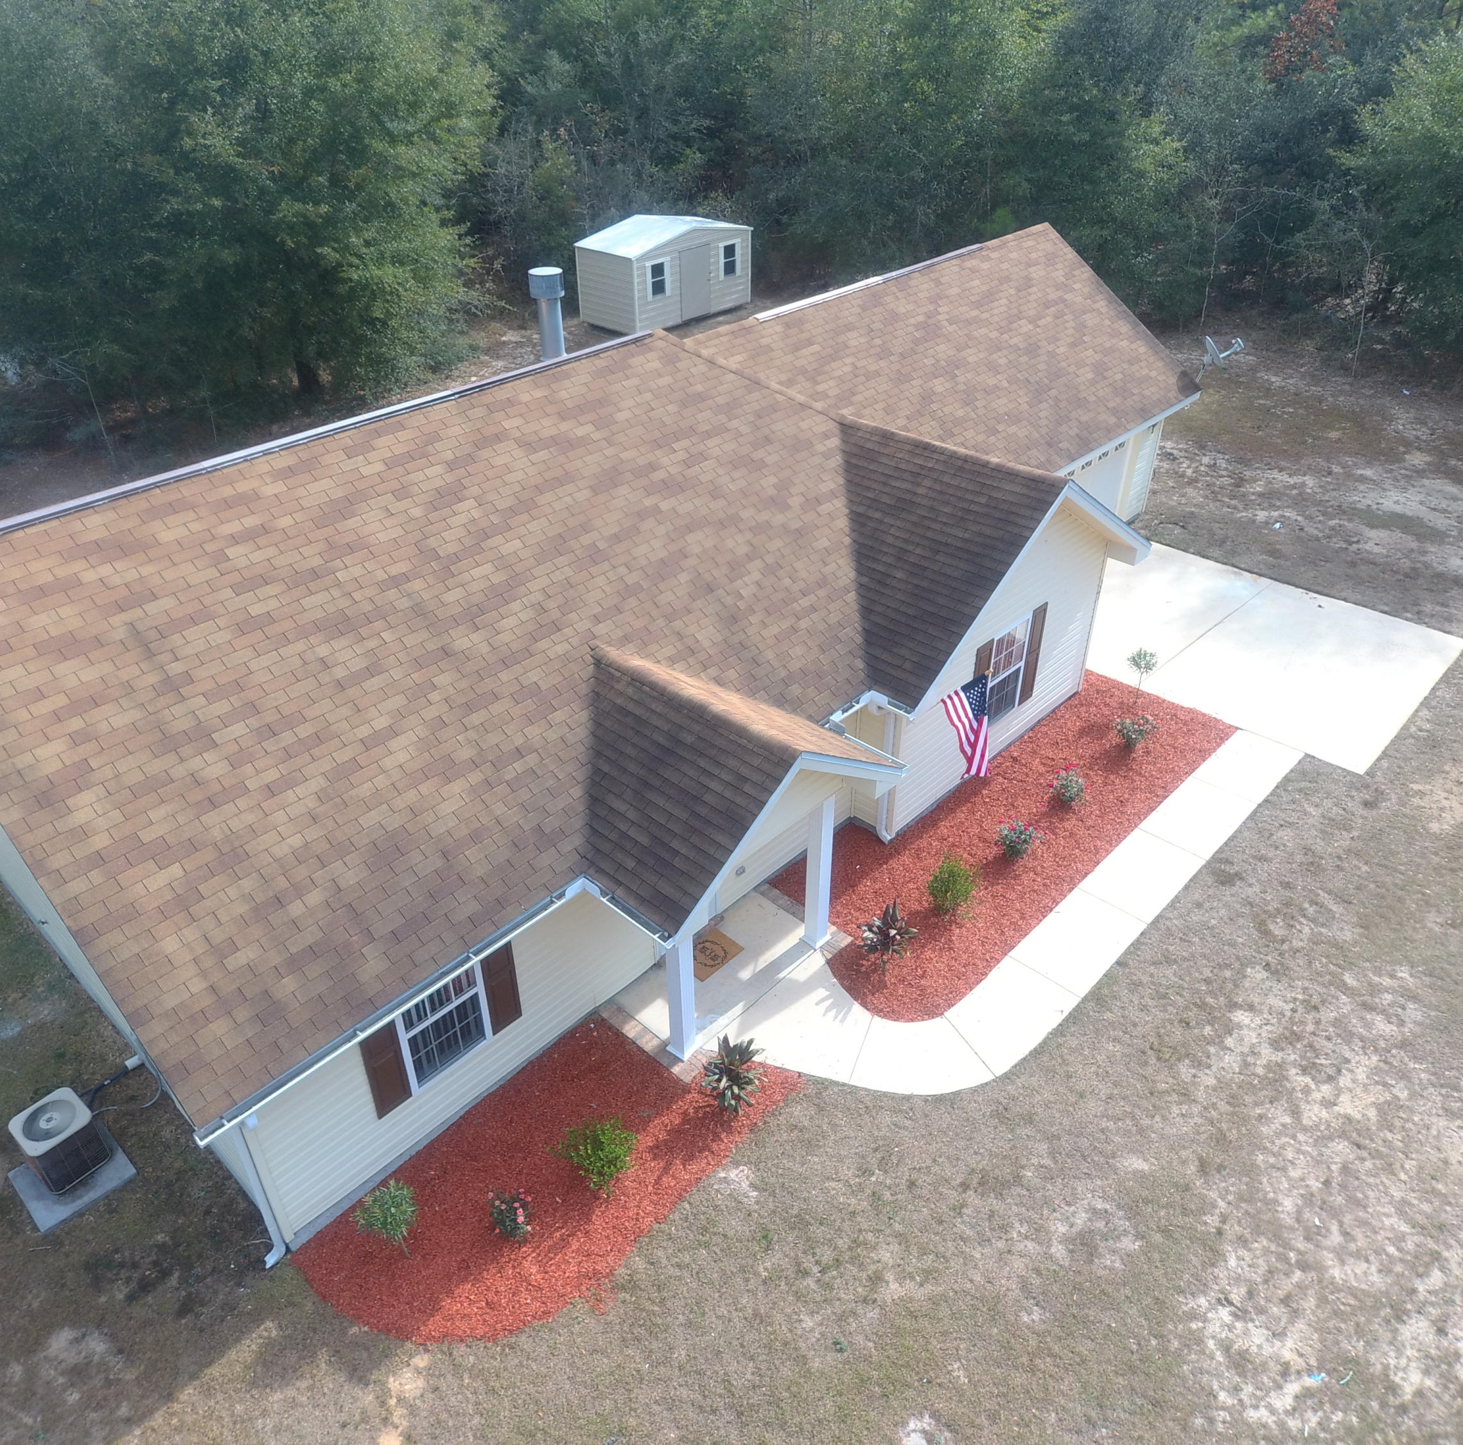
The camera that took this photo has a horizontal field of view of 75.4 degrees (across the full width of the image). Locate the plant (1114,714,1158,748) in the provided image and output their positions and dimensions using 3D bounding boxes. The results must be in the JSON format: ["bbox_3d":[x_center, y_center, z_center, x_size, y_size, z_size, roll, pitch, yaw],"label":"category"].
[{"bbox_3d":[6.133,0.134,14.343,0.597,0.536,0.597,-31,44,-33],"label":"plant"}]

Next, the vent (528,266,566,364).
[{"bbox_3d":[-2.240,-4.990,11.650,0.410,1.150,0.410,-31,44,-33],"label":"vent"}]

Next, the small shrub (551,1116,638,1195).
[{"bbox_3d":[-1.311,4.202,9.219,0.762,0.577,0.762,-2,36,1],"label":"small shrub"}]

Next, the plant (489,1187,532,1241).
[{"bbox_3d":[-2.032,4.544,8.738,0.422,0.587,0.422,-2,36,1],"label":"plant"}]

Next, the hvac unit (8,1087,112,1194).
[{"bbox_3d":[-6.703,4.176,9.488,0.592,0.592,0.592,-31,44,-33],"label":"hvac unit"}]

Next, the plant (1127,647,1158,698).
[{"bbox_3d":[6.481,-0.721,15.055,0.433,1.030,0.433,-31,44,-33],"label":"plant"}]

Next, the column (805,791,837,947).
[{"bbox_3d":[0.990,1.719,10.934,0.258,2.215,0.258,-31,44,-33],"label":"column"}]

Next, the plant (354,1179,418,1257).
[{"bbox_3d":[-3.006,4.521,8.447,0.546,1.030,0.546,-31,44,-33],"label":"plant"}]

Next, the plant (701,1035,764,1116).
[{"bbox_3d":[0.009,3.582,9.568,0.659,0.927,0.659,-2,36,1],"label":"plant"}]

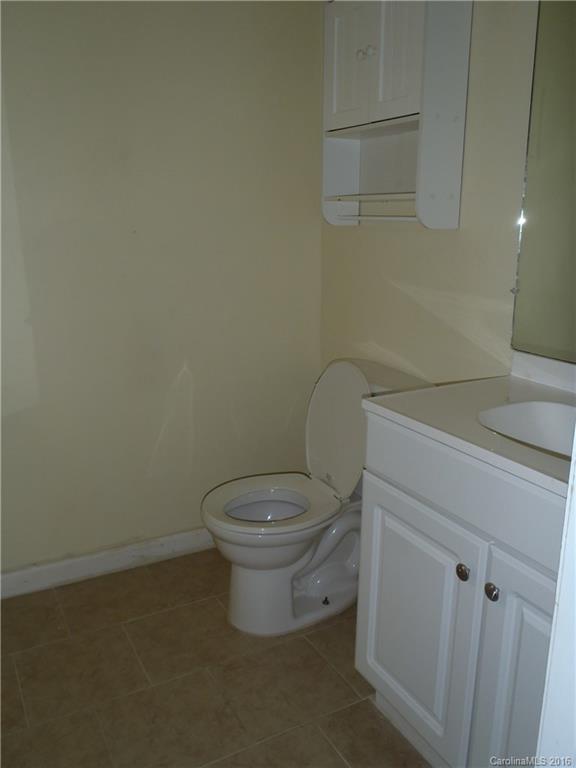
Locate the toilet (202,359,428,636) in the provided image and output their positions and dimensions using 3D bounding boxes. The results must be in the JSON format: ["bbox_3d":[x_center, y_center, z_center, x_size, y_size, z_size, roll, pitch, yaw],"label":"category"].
[{"bbox_3d":[0.058,0.345,1.893,0.675,0.780,0.460,-7,15,-27],"label":"toilet"}]

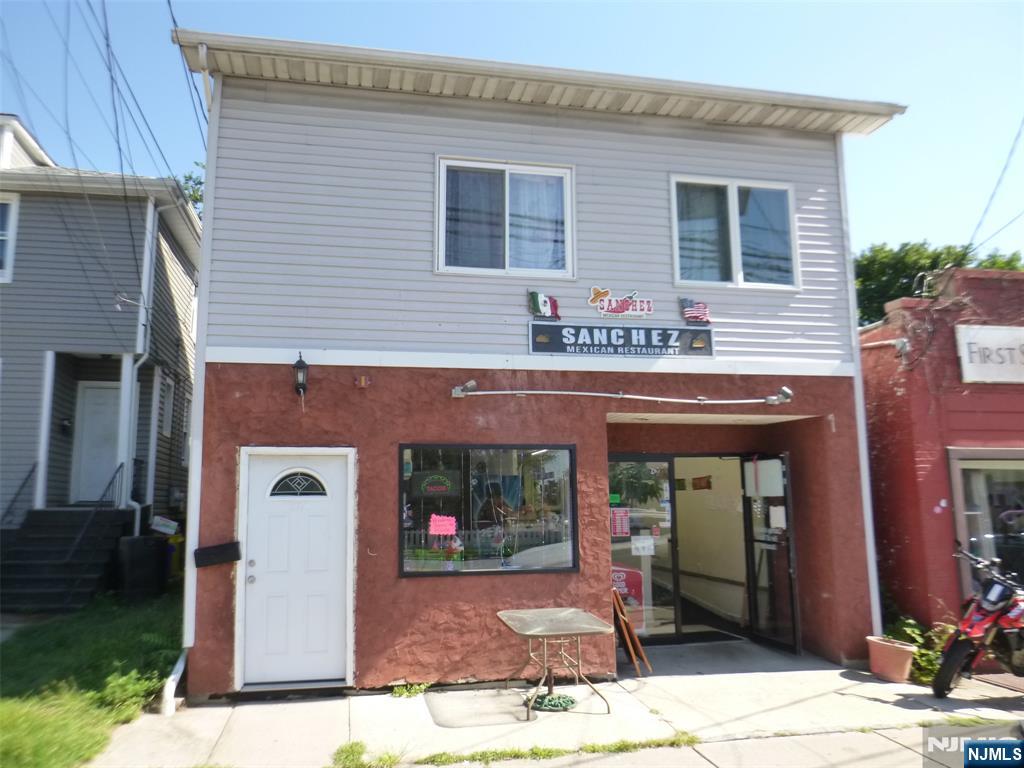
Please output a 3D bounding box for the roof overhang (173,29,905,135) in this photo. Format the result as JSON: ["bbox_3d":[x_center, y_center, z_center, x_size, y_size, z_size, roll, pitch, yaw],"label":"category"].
[{"bbox_3d":[0.603,-3.044,7.624,7.550,0.190,0.620,1,-8,-12],"label":"roof overhang"}]

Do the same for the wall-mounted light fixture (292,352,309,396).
[{"bbox_3d":[-1.975,-0.093,6.905,0.160,0.430,0.210,1,-8,-12],"label":"wall-mounted light fixture"}]

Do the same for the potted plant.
[{"bbox_3d":[3.694,2.680,7.201,0.460,0.350,0.460,1,-8,-12],"label":"potted plant"}]

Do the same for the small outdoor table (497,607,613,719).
[{"bbox_3d":[0.342,2.450,6.540,0.830,0.700,1.030,1,-8,-12],"label":"small outdoor table"}]

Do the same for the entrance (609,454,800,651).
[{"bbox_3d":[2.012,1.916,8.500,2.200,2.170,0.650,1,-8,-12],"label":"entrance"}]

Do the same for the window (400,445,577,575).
[{"bbox_3d":[-0.214,1.222,7.207,1.770,1.250,0.110,1,-8,-12],"label":"window"}]

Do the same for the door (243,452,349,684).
[{"bbox_3d":[-1.971,1.674,6.805,0.920,2.050,0.090,1,-8,-12],"label":"door"}]

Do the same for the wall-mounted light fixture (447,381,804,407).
[{"bbox_3d":[1.213,0.096,7.548,3.720,0.220,0.200,1,-8,-12],"label":"wall-mounted light fixture"}]

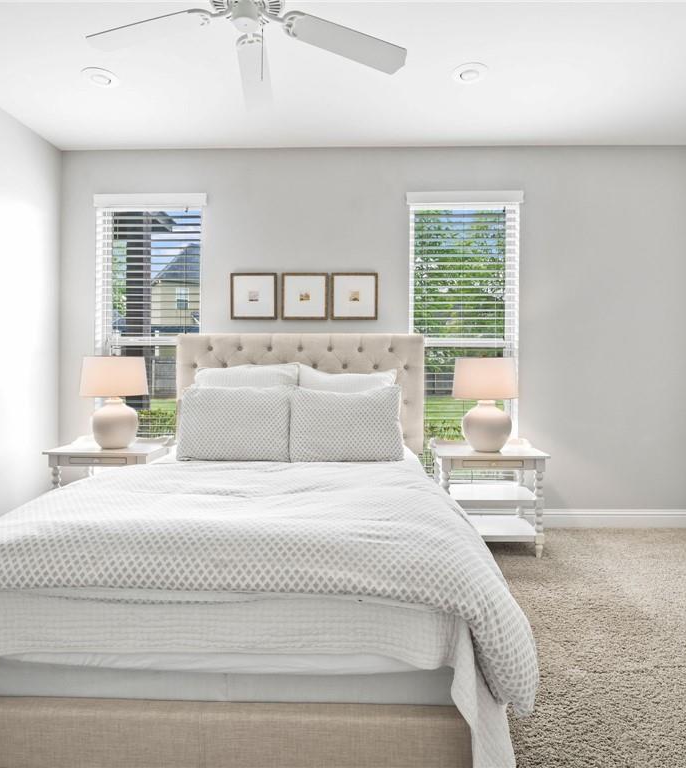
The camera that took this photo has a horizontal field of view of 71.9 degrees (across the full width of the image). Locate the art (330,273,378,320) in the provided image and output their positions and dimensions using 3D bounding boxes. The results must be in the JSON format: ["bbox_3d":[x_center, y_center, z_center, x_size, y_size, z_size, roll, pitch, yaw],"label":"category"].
[{"bbox_3d":[0.083,-0.645,3.488,0.350,0.352,0.025,0,1,1],"label":"art"}]

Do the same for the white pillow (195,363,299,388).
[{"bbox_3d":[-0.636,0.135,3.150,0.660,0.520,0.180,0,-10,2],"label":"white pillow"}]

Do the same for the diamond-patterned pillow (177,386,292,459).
[{"bbox_3d":[-0.707,0.261,3.055,0.720,0.480,0.180,0,-19,1],"label":"diamond-patterned pillow"}]

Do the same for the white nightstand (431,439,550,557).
[{"bbox_3d":[0.926,0.713,3.075,0.690,0.660,0.420,0,1,3],"label":"white nightstand"}]

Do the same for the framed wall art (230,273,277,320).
[{"bbox_3d":[-0.641,-0.631,3.430,0.334,0.341,0.026,0,1,2],"label":"framed wall art"}]

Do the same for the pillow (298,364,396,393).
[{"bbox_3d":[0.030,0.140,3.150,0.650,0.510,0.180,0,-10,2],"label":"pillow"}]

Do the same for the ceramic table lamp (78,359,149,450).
[{"bbox_3d":[-1.595,0.133,3.300,0.425,0.625,0.425,0,1,1],"label":"ceramic table lamp"}]

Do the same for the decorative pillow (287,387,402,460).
[{"bbox_3d":[0.022,0.263,3.033,0.720,0.480,0.180,0,-19,1],"label":"decorative pillow"}]

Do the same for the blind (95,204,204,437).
[{"bbox_3d":[-1.465,-0.322,3.588,0.793,2.060,0.065,0,1,1],"label":"blind"}]

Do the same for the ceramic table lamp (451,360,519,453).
[{"bbox_3d":[0.953,0.136,3.144,0.425,0.625,0.425,0,1,1],"label":"ceramic table lamp"}]

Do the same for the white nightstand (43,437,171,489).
[{"bbox_3d":[-1.606,0.733,3.291,0.695,0.675,0.440,0,1,1],"label":"white nightstand"}]

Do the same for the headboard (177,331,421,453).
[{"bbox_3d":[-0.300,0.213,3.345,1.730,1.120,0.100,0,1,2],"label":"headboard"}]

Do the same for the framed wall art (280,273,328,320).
[{"bbox_3d":[-0.271,-0.631,3.422,0.334,0.341,0.026,0,1,2],"label":"framed wall art"}]

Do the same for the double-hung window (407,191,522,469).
[{"bbox_3d":[0.870,-0.335,3.420,0.815,2.060,0.120,0,1,2],"label":"double-hung window"}]

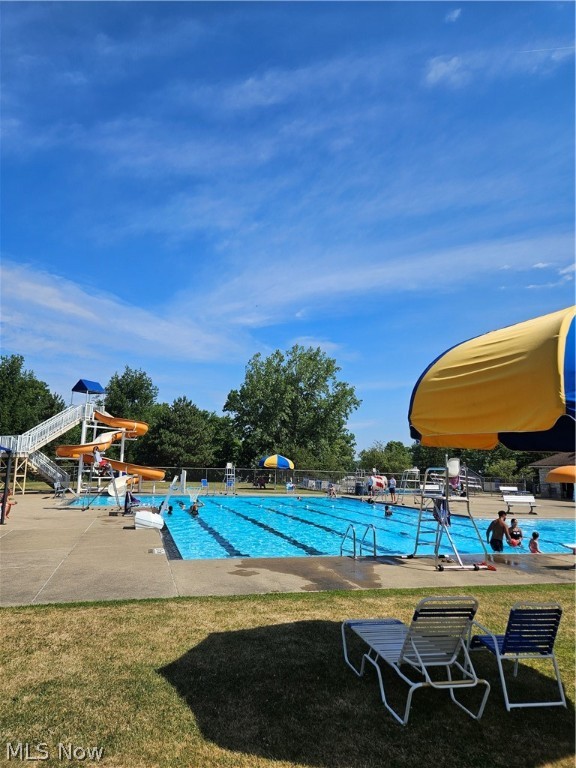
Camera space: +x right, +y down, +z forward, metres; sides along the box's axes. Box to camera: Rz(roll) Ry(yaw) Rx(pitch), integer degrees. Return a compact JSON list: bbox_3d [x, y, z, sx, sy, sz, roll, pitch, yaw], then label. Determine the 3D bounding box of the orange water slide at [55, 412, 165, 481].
[{"bbox_3d":[-13.107,4.843,38.278,7.600,5.700,5.000,4,-10,-16],"label":"orange water slide"}]

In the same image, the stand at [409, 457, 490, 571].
[{"bbox_3d":[3.558,2.875,11.806,1.220,2.410,1.580,4,-10,-14],"label":"stand"}]

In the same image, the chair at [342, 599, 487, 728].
[{"bbox_3d":[1.121,2.420,5.019,0.685,0.980,1.770,3,-10,-12],"label":"chair"}]

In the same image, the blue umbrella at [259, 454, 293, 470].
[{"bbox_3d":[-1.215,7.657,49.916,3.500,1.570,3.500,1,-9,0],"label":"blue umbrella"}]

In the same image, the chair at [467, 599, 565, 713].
[{"bbox_3d":[2.080,2.466,4.866,0.590,0.880,0.810,3,-10,-11],"label":"chair"}]

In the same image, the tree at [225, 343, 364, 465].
[{"bbox_3d":[0.650,4.647,69.176,17.600,17.600,16.500,1,-9,0],"label":"tree"}]

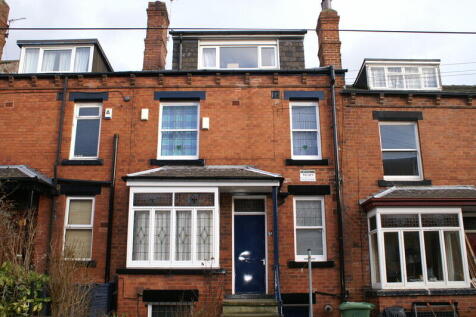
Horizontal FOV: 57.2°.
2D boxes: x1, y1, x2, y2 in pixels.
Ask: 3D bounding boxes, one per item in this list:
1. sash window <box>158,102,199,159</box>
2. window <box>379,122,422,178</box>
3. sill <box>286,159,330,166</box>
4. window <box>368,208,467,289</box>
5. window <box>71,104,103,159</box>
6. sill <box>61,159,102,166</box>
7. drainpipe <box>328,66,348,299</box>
[{"bbox_3d":[-1.550,-0.720,11.617,1.071,1.560,0.110,0,-13,1],"label":"sash window"},{"bbox_3d":[4.240,-0.181,11.389,1.010,1.561,0.110,0,-13,1],"label":"window"},{"bbox_3d":[1.769,0.127,11.241,1.097,0.148,0.170,0,-13,1],"label":"sill"},{"bbox_3d":[4.503,2.251,11.051,2.136,1.911,0.820,0,-12,0],"label":"window"},{"bbox_3d":[-4.262,-0.788,12.282,0.795,1.683,0.120,0,-12,0],"label":"window"},{"bbox_3d":[-4.245,0.141,12.008,1.100,0.170,0.220,0,-12,0],"label":"sill"},{"bbox_3d":[2.690,0.529,11.737,0.131,6.354,0.160,0,-12,0],"label":"drainpipe"}]

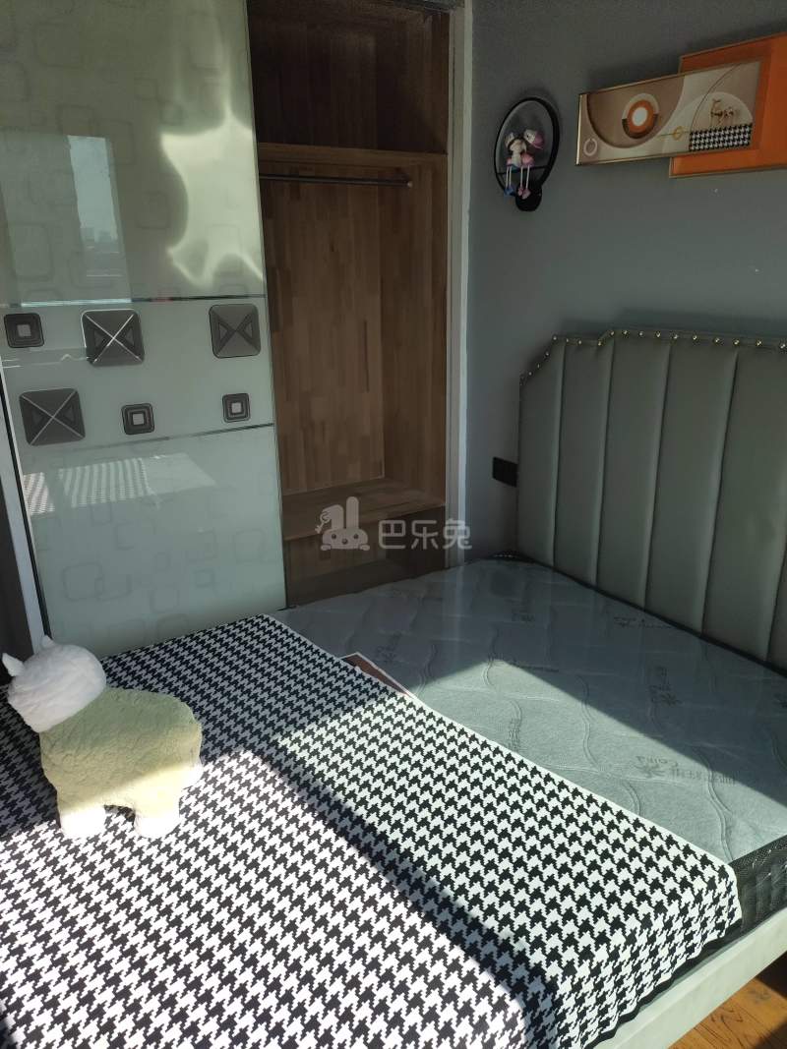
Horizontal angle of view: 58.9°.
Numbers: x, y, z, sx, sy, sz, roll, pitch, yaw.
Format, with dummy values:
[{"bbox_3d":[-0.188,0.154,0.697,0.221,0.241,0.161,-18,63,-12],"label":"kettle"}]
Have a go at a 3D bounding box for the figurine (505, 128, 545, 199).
[{"bbox_3d":[0.445,-1.222,2.361,0.070,0.200,0.135,-12,22,-29],"label":"figurine"}]

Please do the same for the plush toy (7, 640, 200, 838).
[{"bbox_3d":[-0.555,0.415,1.396,0.365,0.360,0.210,3,20,11],"label":"plush toy"}]

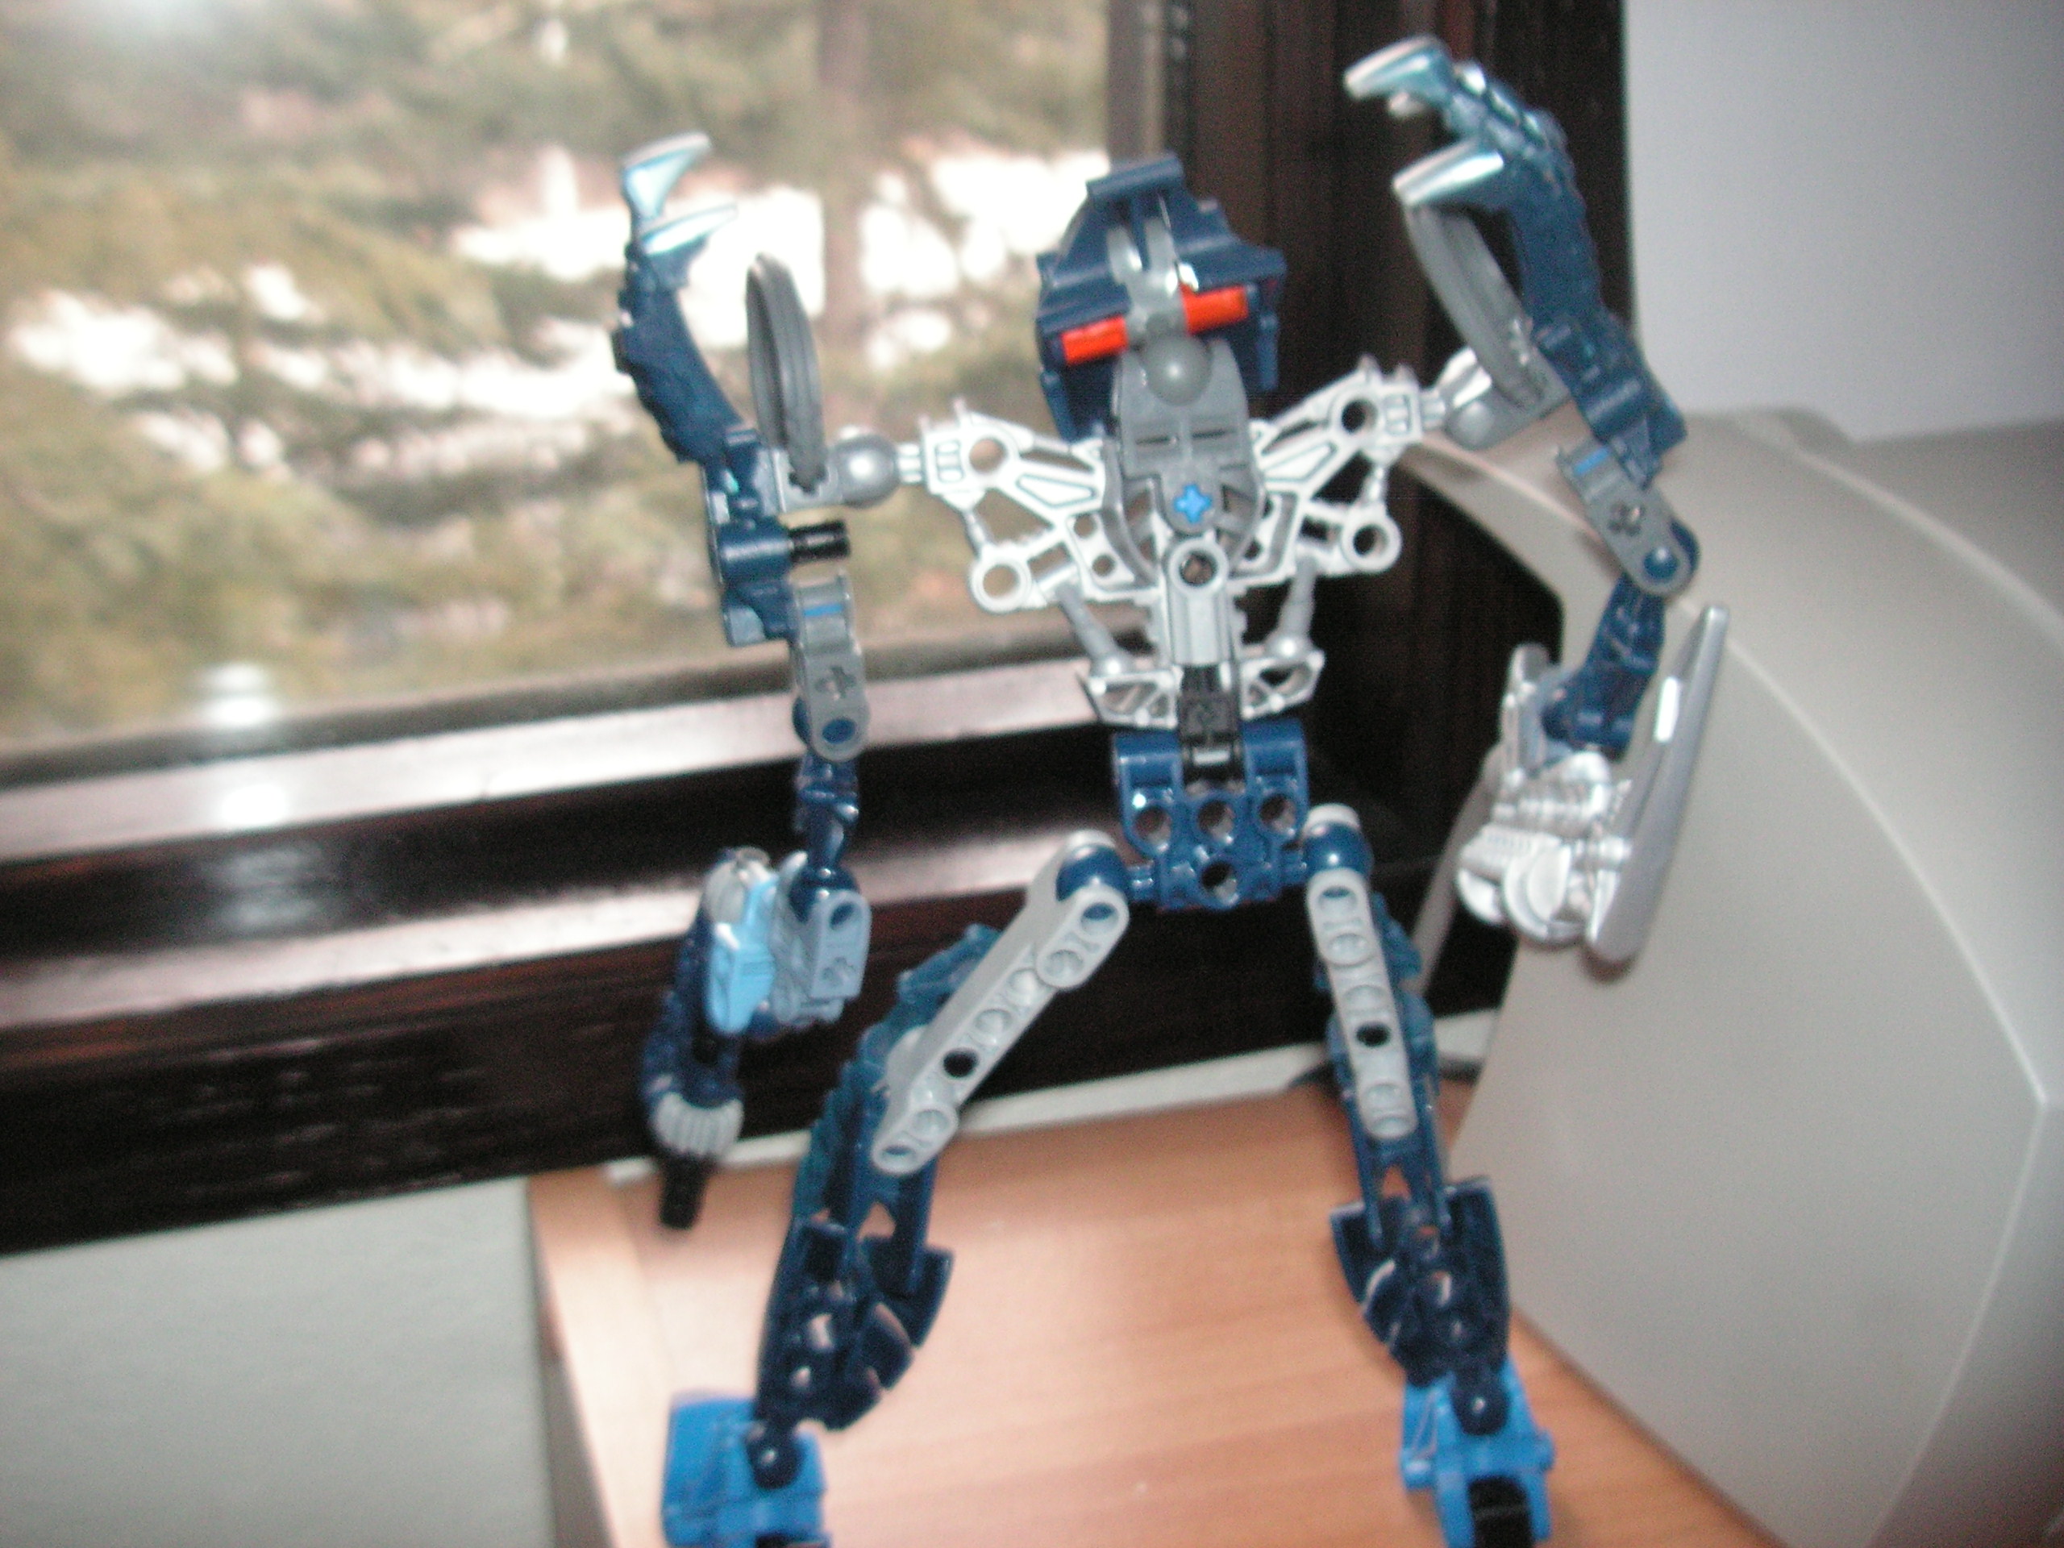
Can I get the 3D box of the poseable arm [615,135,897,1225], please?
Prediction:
[{"bbox_3d":[-0.034,-0.012,0.285,0.038,0.134,0.046,-4,13,0],"label":"poseable arm"}]

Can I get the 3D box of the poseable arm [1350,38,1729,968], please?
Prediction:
[{"bbox_3d":[0.064,-0.034,0.282,0.043,0.113,0.048,-4,13,0],"label":"poseable arm"}]

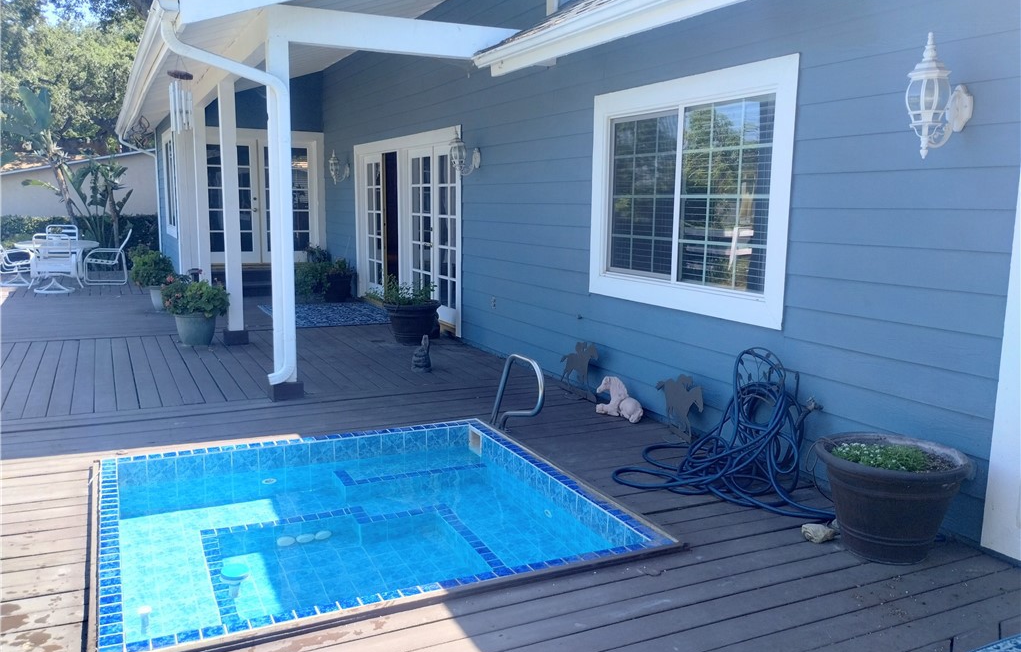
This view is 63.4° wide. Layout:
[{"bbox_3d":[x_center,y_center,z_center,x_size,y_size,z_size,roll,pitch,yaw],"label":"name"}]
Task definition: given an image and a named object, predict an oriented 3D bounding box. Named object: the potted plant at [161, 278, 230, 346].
[{"bbox_3d":[-3.032,-0.144,7.932,0.630,0.626,0.630,-3,10,-25],"label":"potted plant"}]

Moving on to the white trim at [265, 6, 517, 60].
[{"bbox_3d":[-0.772,-2.056,5.883,1.897,0.246,0.110,-3,10,-25],"label":"white trim"}]

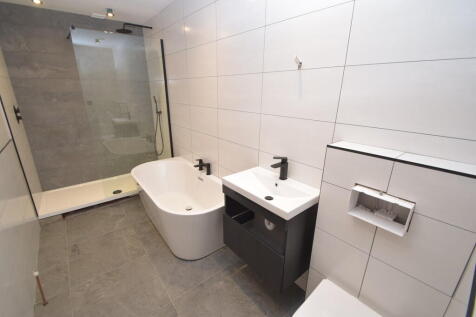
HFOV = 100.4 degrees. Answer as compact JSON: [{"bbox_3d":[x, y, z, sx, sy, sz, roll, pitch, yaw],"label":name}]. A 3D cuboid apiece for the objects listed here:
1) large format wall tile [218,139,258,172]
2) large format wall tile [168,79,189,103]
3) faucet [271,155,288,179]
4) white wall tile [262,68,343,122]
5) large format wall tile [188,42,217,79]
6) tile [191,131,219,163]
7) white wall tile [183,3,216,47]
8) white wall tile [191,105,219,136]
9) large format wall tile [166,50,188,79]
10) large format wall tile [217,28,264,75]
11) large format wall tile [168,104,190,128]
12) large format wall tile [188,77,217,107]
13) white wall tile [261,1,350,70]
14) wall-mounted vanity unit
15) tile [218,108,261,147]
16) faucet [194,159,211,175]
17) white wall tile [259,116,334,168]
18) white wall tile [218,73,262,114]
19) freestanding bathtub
[{"bbox_3d":[-0.008,-0.012,1.962,0.010,0.300,0.600,-15,25,-38],"label":"large format wall tile"},{"bbox_3d":[-0.780,-0.885,2.627,0.010,0.300,0.600,-15,25,-38],"label":"large format wall tile"},{"bbox_3d":[0.298,0.091,1.462,0.162,0.174,0.050,-15,25,-38],"label":"faucet"},{"bbox_3d":[0.390,-0.431,1.345,0.011,0.304,0.597,-15,25,-38],"label":"white wall tile"},{"bbox_3d":[-0.387,-1.017,2.099,0.011,0.304,0.597,-15,25,-38],"label":"large format wall tile"},{"bbox_3d":[-0.393,-0.156,2.396,0.011,0.304,0.597,-15,25,-38],"label":"tile"},{"bbox_3d":[-0.386,-1.299,2.000,0.010,0.300,0.600,-15,25,-38],"label":"white wall tile"},{"bbox_3d":[-0.394,-0.448,2.294,0.010,0.300,0.600,-15,25,-38],"label":"white wall tile"},{"bbox_3d":[-0.777,-1.168,2.528,0.010,0.300,0.600,-15,25,-38],"label":"large format wall tile"},{"bbox_3d":[0.002,-0.868,1.672,0.011,0.304,0.597,-15,25,-38],"label":"large format wall tile"},{"bbox_3d":[-0.783,-0.601,2.725,0.010,0.300,0.600,-15,25,-38],"label":"large format wall tile"},{"bbox_3d":[-0.389,-0.730,2.198,0.011,0.304,0.597,-15,25,-38],"label":"large format wall tile"},{"bbox_3d":[0.390,-0.709,1.237,0.010,0.300,0.600,-15,25,-38],"label":"white wall tile"},{"bbox_3d":[0.227,0.475,1.532,0.383,0.601,0.601,-15,25,-38],"label":"wall-mounted vanity unit"},{"bbox_3d":[-0.005,-0.295,1.864,0.010,0.300,0.600,-15,25,-38],"label":"tile"},{"bbox_3d":[-0.450,0.113,2.372,0.158,0.155,0.218,-15,25,-38],"label":"faucet"},{"bbox_3d":[0.388,-0.144,1.444,0.011,0.304,0.597,-15,25,-38],"label":"white wall tile"},{"bbox_3d":[-0.002,-0.579,1.766,0.010,0.300,0.600,-15,25,-38],"label":"white wall tile"},{"bbox_3d":[-0.682,0.521,2.344,0.765,0.590,1.540,-15,25,-38],"label":"freestanding bathtub"}]

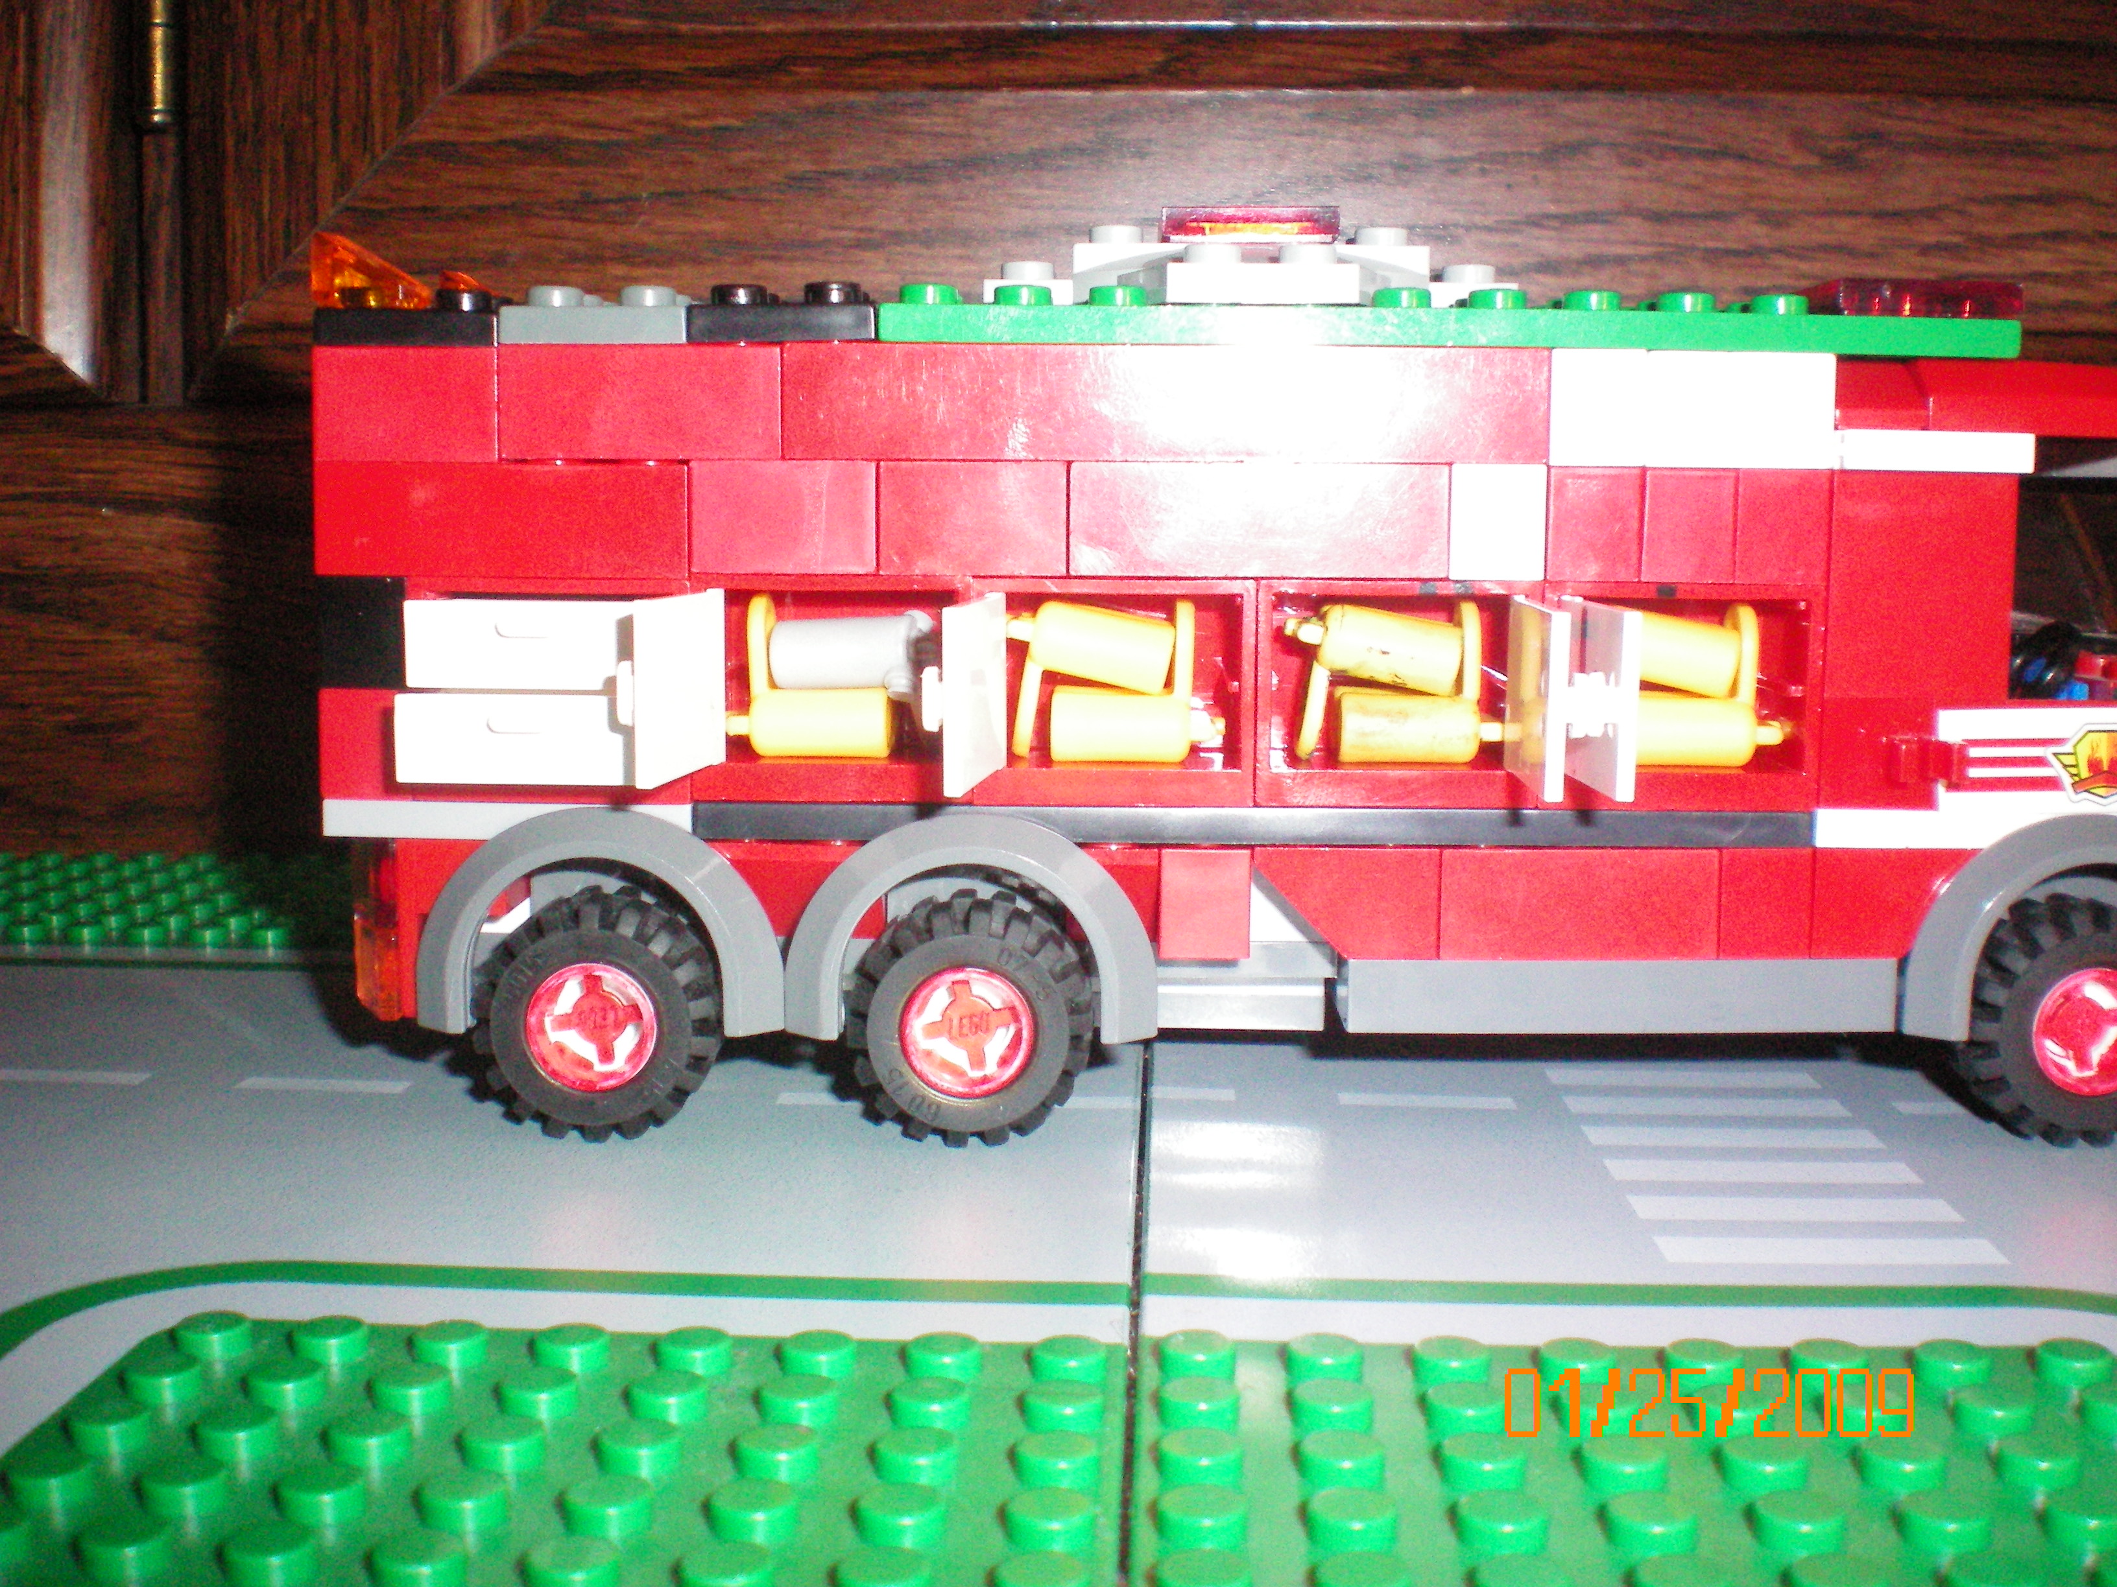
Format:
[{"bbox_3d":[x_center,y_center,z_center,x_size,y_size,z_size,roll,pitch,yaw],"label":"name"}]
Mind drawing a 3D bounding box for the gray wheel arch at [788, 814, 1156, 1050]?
[{"bbox_3d":[-0.007,0.010,0.205,0.032,0.019,0.019,0,7,1],"label":"gray wheel arch"}]

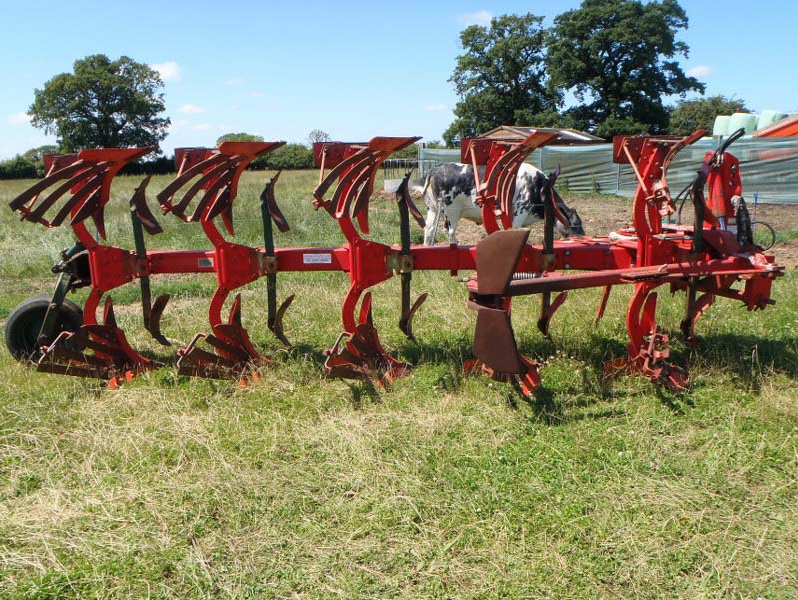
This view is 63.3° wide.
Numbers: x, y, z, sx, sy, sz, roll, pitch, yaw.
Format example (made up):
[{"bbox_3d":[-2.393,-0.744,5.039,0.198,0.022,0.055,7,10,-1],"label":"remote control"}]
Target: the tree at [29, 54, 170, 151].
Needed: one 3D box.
[{"bbox_3d":[-39.166,-24.389,84.623,19.000,16.000,17.500,-6,13,-23],"label":"tree"}]

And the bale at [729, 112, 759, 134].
[{"bbox_3d":[14.231,-7.146,26.654,1.250,1.200,1.250,5,13,27],"label":"bale"}]

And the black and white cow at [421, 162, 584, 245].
[{"bbox_3d":[1.667,-1.506,10.421,2.550,1.400,0.680,-2,12,-5],"label":"black and white cow"}]

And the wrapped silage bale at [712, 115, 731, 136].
[{"bbox_3d":[13.842,-7.228,27.351,1.250,1.200,1.250,5,13,26],"label":"wrapped silage bale"}]

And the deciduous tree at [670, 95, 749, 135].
[{"bbox_3d":[26.948,-14.410,56.343,7.200,7.200,6.800,4,13,25],"label":"deciduous tree"}]

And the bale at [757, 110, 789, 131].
[{"bbox_3d":[15.098,-7.094,26.157,1.280,1.200,1.280,6,14,29],"label":"bale"}]

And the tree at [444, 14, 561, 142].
[{"bbox_3d":[10.119,-19.994,63.267,12.200,16.300,12.000,1,12,9],"label":"tree"}]

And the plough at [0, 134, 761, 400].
[{"bbox_3d":[-0.285,-0.290,4.660,5.800,1.720,1.400,1,12,9],"label":"plough"}]

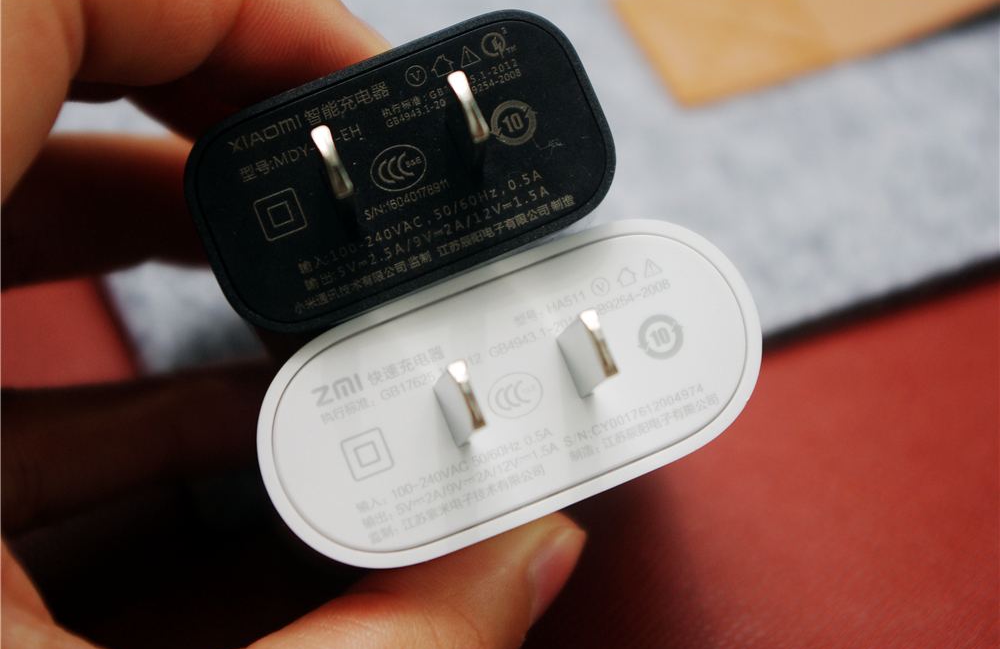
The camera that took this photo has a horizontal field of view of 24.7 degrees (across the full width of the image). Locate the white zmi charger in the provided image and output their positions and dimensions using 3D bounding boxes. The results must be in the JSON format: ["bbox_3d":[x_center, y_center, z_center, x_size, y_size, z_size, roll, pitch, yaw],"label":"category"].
[{"bbox_3d":[0.000,0.009,0.231,0.050,0.061,0.025,-22,84,-9],"label":"white zmi charger"}]

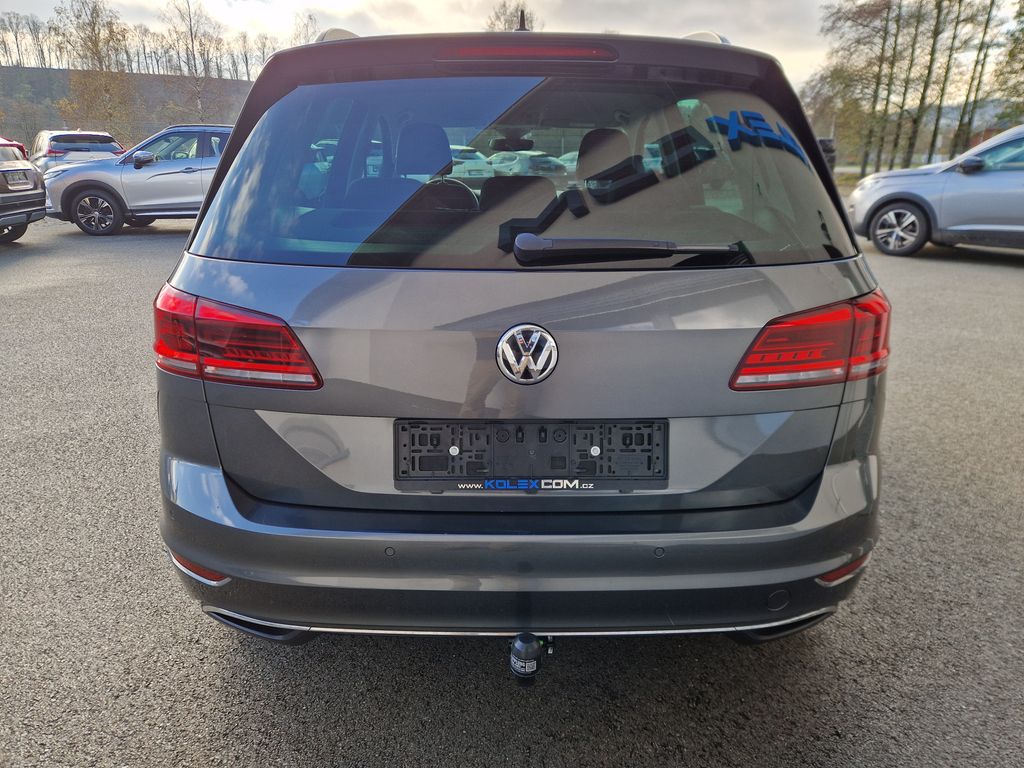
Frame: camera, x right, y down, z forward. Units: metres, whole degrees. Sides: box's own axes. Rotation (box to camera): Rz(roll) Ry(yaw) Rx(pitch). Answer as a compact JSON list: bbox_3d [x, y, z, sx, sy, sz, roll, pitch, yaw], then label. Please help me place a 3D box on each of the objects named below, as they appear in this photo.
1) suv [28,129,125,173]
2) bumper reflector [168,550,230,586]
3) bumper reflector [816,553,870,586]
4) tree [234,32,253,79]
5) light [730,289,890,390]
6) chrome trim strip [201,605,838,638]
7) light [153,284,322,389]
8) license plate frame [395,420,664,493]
[{"bbox_3d":[-11.683,-5.776,18.074,1.820,1.690,4.600,-17,25,-40],"label":"suv"},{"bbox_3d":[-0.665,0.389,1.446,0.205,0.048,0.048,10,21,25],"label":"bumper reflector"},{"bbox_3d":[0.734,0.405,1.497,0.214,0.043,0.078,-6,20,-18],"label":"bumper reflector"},{"bbox_3d":[-44.733,-54.730,113.358,3.000,7.700,3.000,-6,20,-19],"label":"tree"},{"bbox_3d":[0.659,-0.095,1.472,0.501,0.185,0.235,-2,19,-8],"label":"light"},{"bbox_3d":[0.021,0.495,1.428,1.379,0.038,0.107,0,19,-1],"label":"chrome trim strip"},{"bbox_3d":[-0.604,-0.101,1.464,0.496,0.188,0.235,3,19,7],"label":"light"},{"bbox_3d":[0.038,0.135,1.321,0.530,0.138,0.020,0,3,-1],"label":"license plate frame"}]

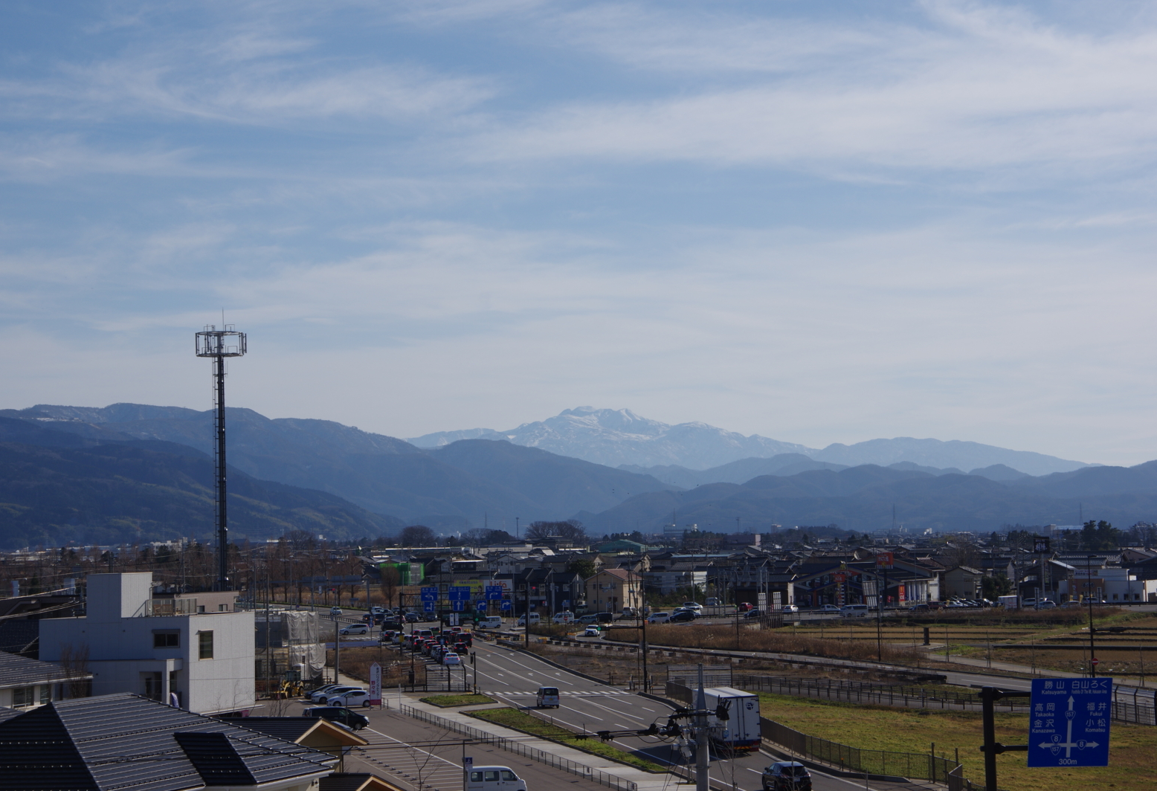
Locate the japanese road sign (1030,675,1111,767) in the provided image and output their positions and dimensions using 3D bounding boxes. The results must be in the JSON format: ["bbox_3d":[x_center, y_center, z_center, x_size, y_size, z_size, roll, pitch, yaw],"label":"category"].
[{"bbox_3d":[19.014,12.637,92.000,3.300,3.350,0.120,0,5,-12],"label":"japanese road sign"}]

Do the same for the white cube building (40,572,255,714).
[{"bbox_3d":[-38.687,22.096,214.000,14.600,12.000,12.600,-2,-4,20],"label":"white cube building"}]

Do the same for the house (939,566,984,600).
[{"bbox_3d":[76.900,37.700,476.000,6.800,7.000,8.500,-2,-4,20],"label":"house"}]

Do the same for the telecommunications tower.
[{"bbox_3d":[-39.802,11.396,265.000,5.700,38.700,5.700,-1,-4,0],"label":"telecommunications tower"}]

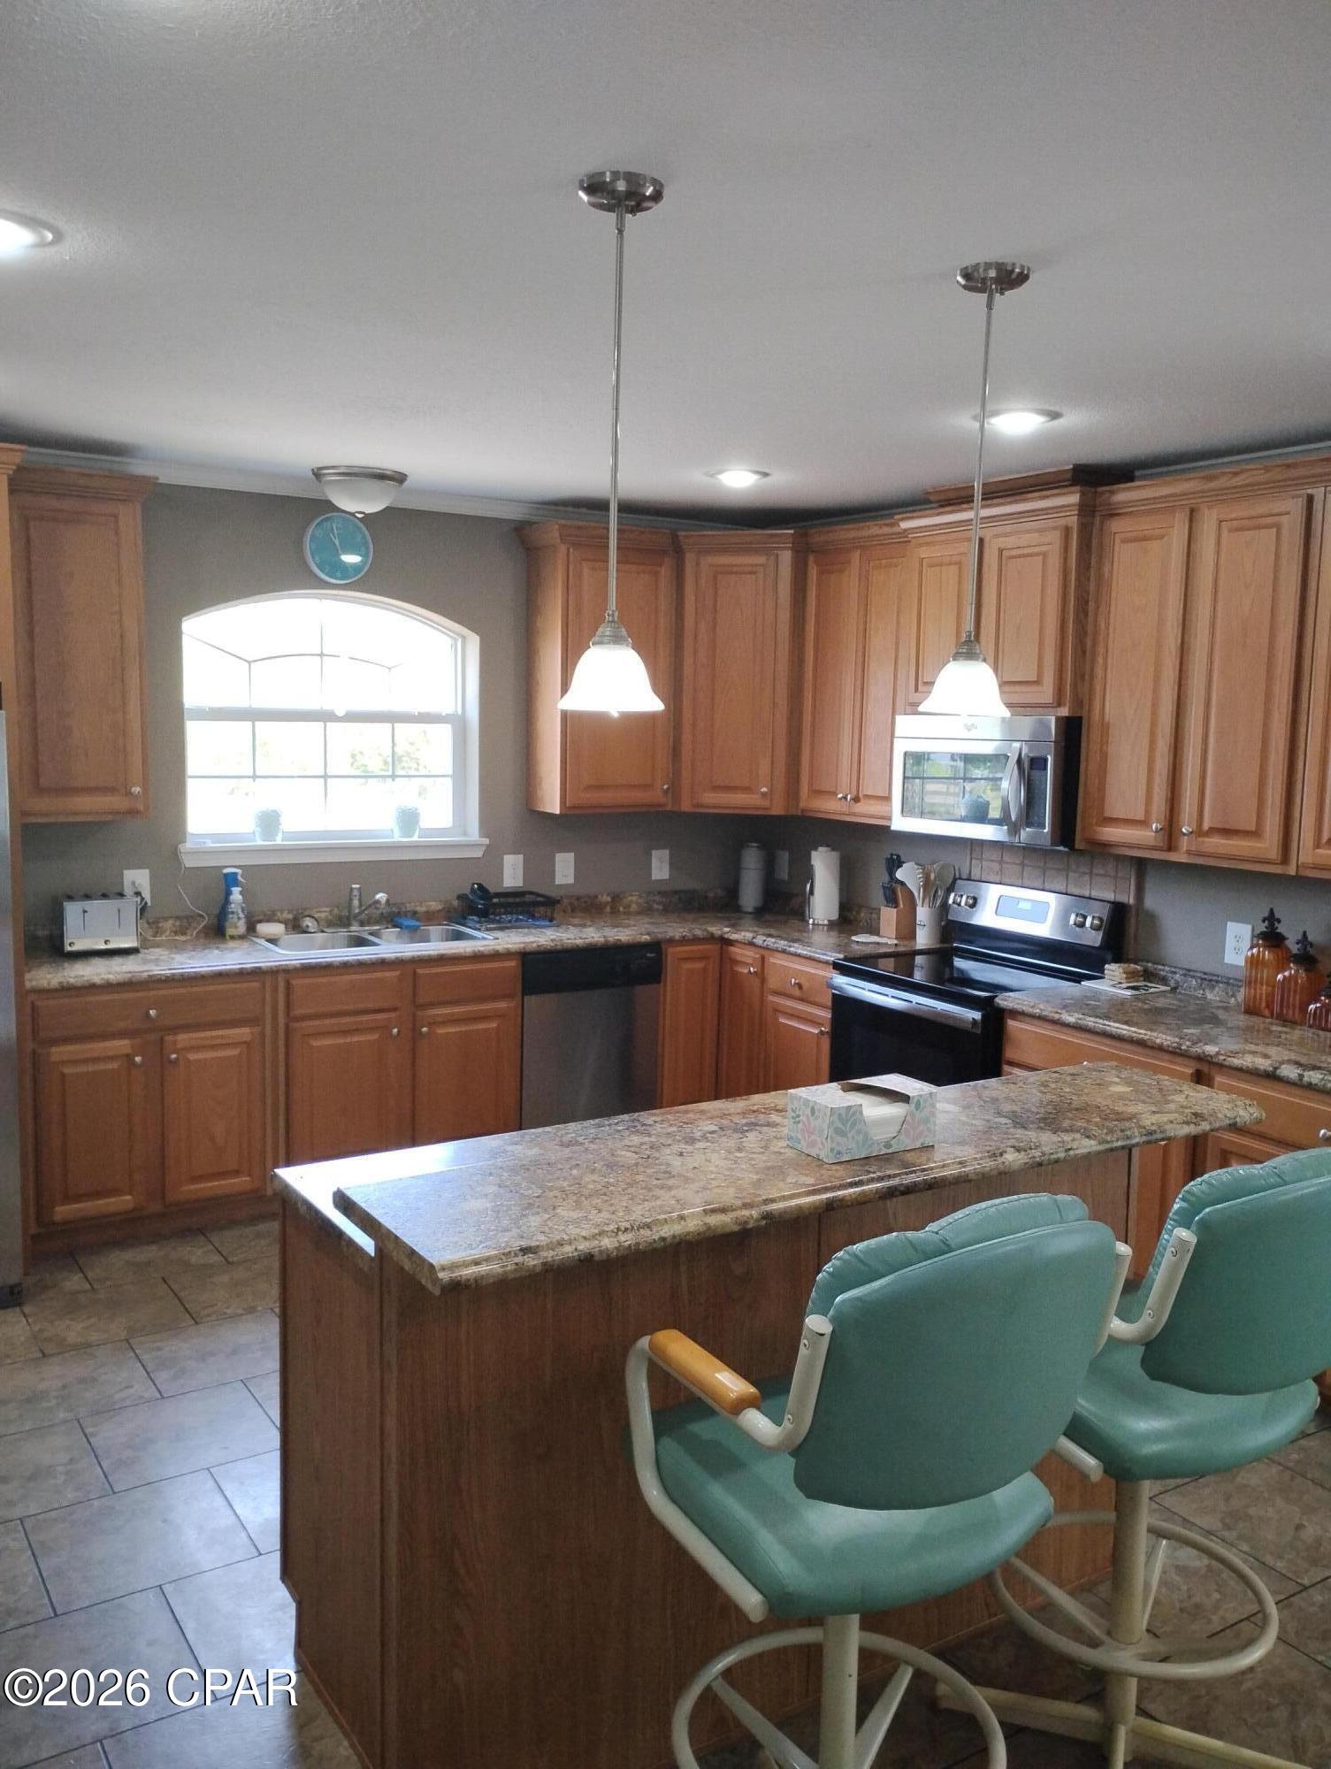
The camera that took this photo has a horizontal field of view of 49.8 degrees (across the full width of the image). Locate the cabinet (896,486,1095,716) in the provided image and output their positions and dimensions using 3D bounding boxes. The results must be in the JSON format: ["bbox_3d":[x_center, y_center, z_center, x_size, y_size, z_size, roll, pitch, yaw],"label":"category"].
[{"bbox_3d":[1.208,-0.911,4.829,0.406,0.686,0.772,-3,8,-32],"label":"cabinet"}]

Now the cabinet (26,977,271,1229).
[{"bbox_3d":[-1.800,0.685,4.870,0.762,0.833,0.621,-3,8,-32],"label":"cabinet"}]

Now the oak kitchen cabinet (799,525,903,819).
[{"bbox_3d":[0.856,-0.786,5.482,0.323,1.087,0.679,-3,8,-32],"label":"oak kitchen cabinet"}]

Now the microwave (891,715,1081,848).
[{"bbox_3d":[1.194,-0.371,4.945,0.425,0.414,0.760,-3,8,-32],"label":"microwave"}]

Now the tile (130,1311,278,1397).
[{"bbox_3d":[-1.235,1.300,3.976,0.401,0.010,0.401,-3,8,-32],"label":"tile"}]

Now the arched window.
[{"bbox_3d":[-1.254,-0.605,5.435,1.170,1.000,0.150,-3,8,-32],"label":"arched window"}]

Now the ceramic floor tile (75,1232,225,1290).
[{"bbox_3d":[-1.644,1.195,4.572,0.399,0.010,0.361,-3,8,-33],"label":"ceramic floor tile"}]

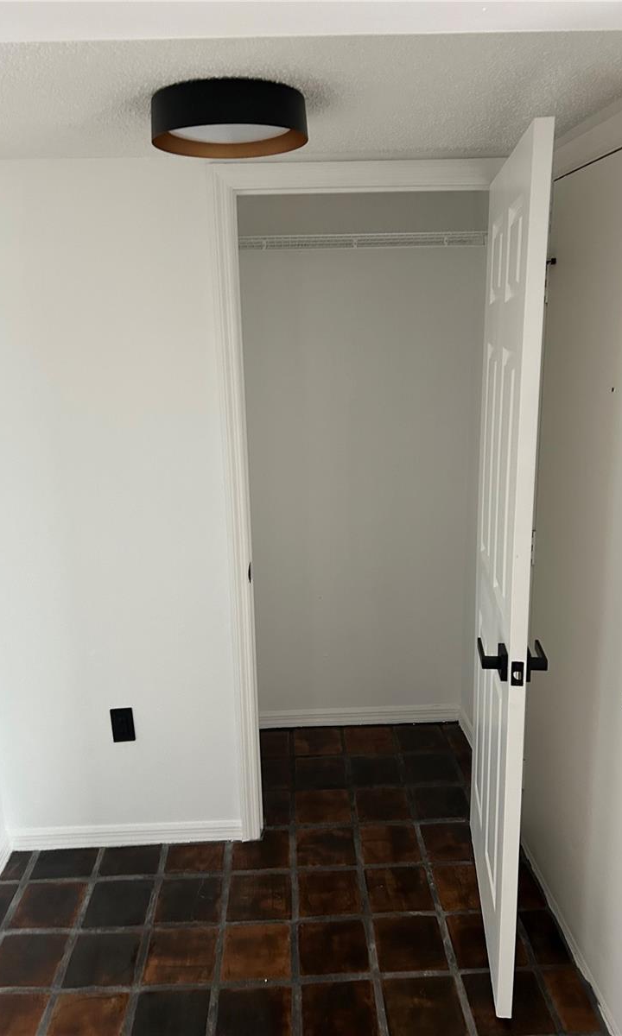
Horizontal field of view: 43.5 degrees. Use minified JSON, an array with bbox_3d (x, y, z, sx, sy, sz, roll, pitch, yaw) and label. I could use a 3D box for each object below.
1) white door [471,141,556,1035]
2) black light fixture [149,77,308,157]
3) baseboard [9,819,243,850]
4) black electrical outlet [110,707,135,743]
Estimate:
[{"bbox_3d":[0.495,0.159,2.038,0.037,2.032,0.760,0,14,7],"label":"white door"},{"bbox_3d":[-0.166,-0.818,1.607,0.318,0.078,0.318,-2,14,-2],"label":"black light fixture"},{"bbox_3d":[-0.622,1.064,2.615,0.778,0.077,0.015,-2,14,-2],"label":"baseboard"},{"bbox_3d":[-0.608,0.673,2.519,0.070,0.116,0.008,-2,14,-2],"label":"black electrical outlet"}]

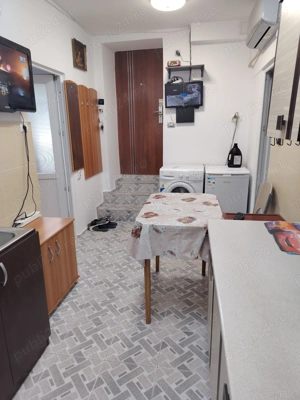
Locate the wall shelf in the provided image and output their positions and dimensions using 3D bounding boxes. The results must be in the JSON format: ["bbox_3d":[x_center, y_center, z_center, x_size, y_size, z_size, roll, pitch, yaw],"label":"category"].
[{"bbox_3d":[0.483,-1.768,3.831,0.510,0.130,0.180,2,15,9],"label":"wall shelf"}]

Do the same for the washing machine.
[{"bbox_3d":[0.473,-0.067,4.094,0.600,0.850,0.500,2,15,9],"label":"washing machine"}]

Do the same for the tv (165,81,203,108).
[{"bbox_3d":[0.475,-1.474,3.892,0.520,0.316,0.070,2,15,9],"label":"tv"}]

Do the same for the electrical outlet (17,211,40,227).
[{"bbox_3d":[-1.075,0.175,2.413,0.055,0.042,0.370,2,15,9],"label":"electrical outlet"}]

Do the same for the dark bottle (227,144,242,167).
[{"bbox_3d":[1.186,-0.630,3.891,0.183,0.330,0.120,2,15,9],"label":"dark bottle"}]

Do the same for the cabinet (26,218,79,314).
[{"bbox_3d":[-0.942,0.569,2.240,0.410,0.630,0.780,2,15,9],"label":"cabinet"}]

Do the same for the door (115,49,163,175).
[{"bbox_3d":[-0.132,-1.430,4.707,0.840,1.990,0.060,2,15,9],"label":"door"}]

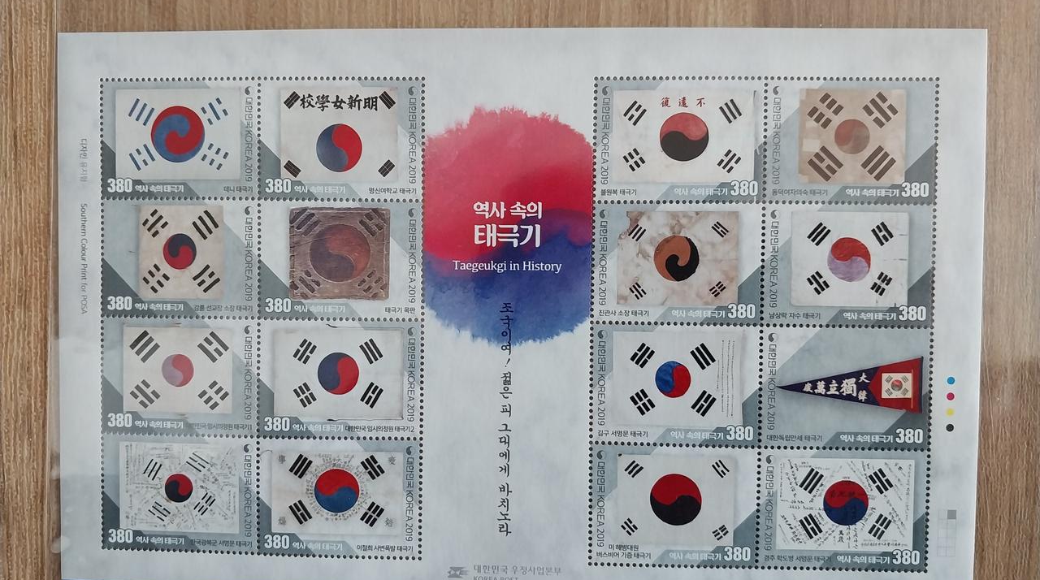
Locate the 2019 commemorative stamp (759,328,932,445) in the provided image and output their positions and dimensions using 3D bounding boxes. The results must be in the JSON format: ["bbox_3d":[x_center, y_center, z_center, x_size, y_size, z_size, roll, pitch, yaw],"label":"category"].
[{"bbox_3d":[0.077,0.023,0.186,0.040,0.001,0.029,1,91,3],"label":"2019 commemorative stamp"}]

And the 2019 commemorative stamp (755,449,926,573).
[{"bbox_3d":[0.074,0.050,0.180,0.038,0.001,0.028,1,91,3],"label":"2019 commemorative stamp"}]

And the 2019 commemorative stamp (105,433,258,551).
[{"bbox_3d":[-0.084,0.051,0.194,0.040,0.001,0.029,1,91,3],"label":"2019 commemorative stamp"}]

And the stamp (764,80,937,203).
[{"bbox_3d":[0.075,-0.034,0.178,0.038,0.001,0.028,1,91,3],"label":"stamp"}]

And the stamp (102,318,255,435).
[{"bbox_3d":[-0.084,0.021,0.193,0.040,0.001,0.029,1,91,3],"label":"stamp"}]

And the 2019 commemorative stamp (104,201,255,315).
[{"bbox_3d":[-0.084,-0.008,0.193,0.040,0.001,0.029,1,91,3],"label":"2019 commemorative stamp"}]

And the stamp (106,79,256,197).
[{"bbox_3d":[-0.080,-0.036,0.185,0.038,0.001,0.028,1,91,3],"label":"stamp"}]

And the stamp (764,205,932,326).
[{"bbox_3d":[0.078,-0.006,0.185,0.040,0.001,0.029,1,91,3],"label":"stamp"}]

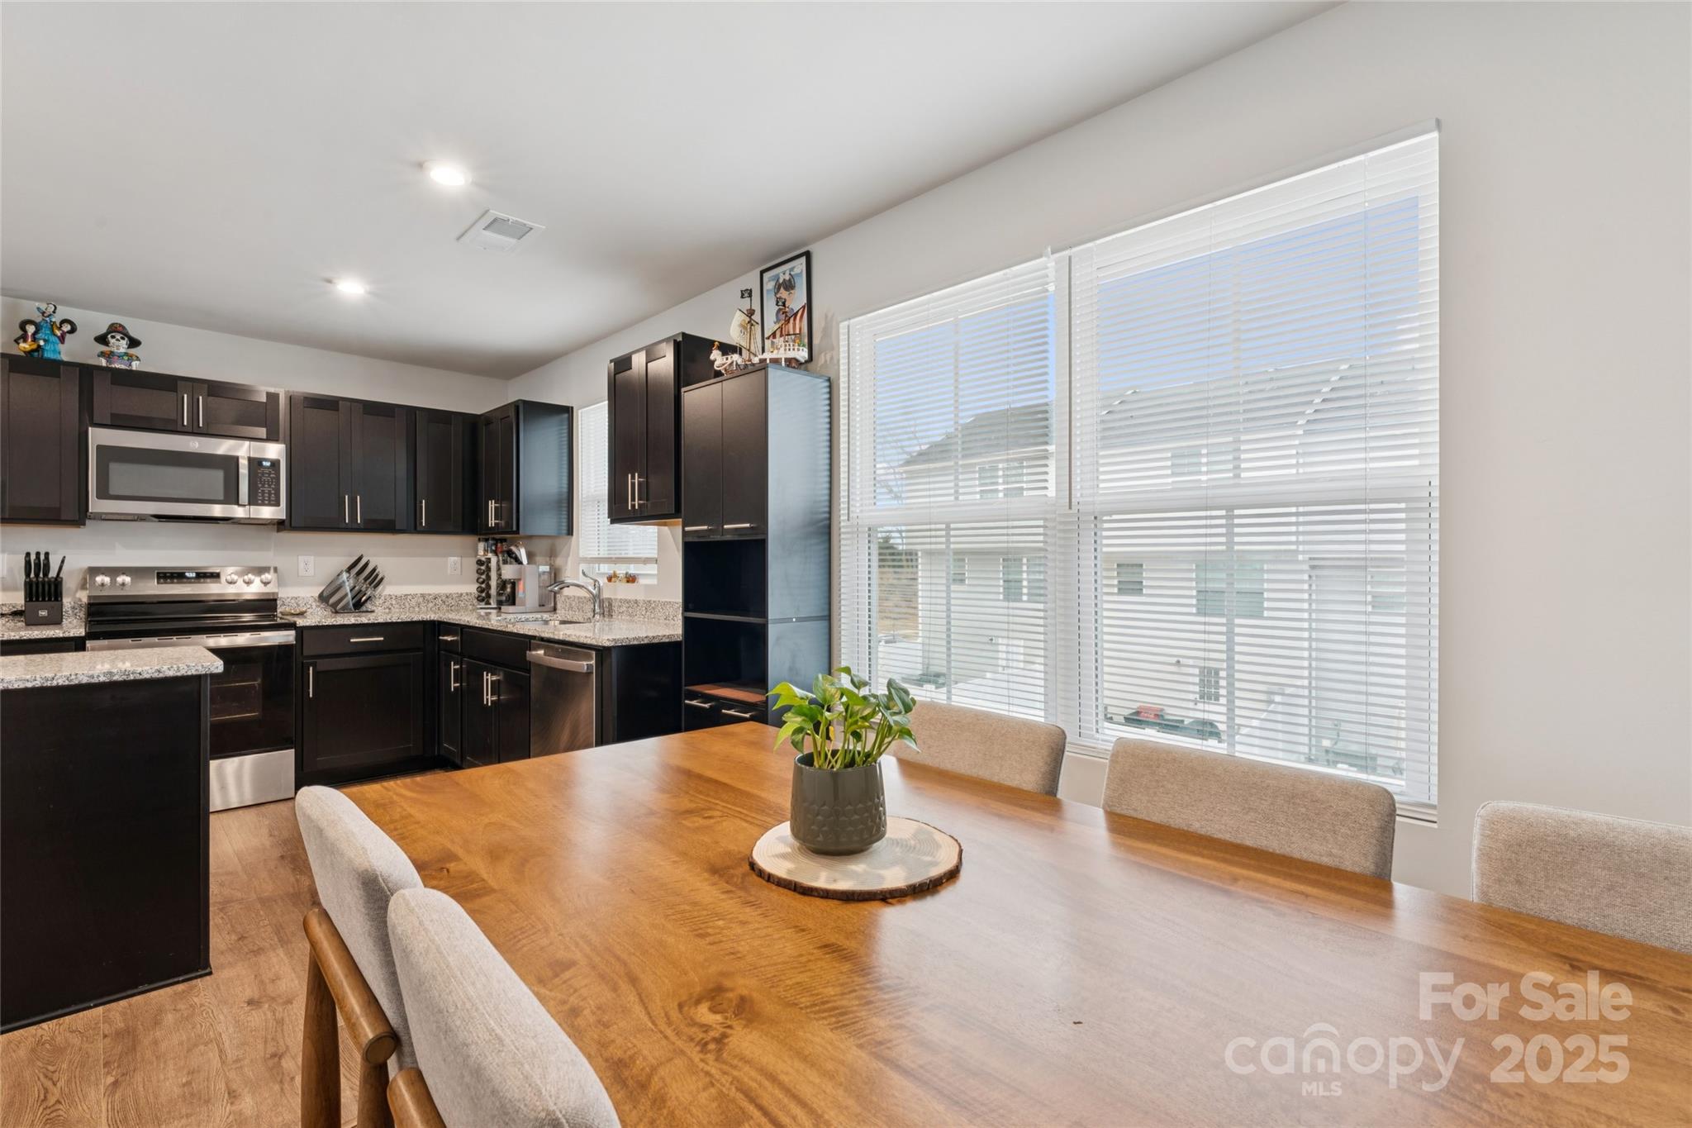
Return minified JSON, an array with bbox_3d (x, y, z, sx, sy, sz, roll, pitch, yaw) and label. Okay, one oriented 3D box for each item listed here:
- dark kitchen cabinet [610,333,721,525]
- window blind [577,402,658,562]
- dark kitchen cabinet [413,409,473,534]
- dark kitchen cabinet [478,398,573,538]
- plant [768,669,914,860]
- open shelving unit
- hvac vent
[{"bbox_3d":[-0.787,-0.562,3.397,0.321,0.765,0.618,0,0,-45],"label":"dark kitchen cabinet"},{"bbox_3d":[-1.255,-0.461,4.130,0.055,0.902,0.902,0,0,-45],"label":"window blind"},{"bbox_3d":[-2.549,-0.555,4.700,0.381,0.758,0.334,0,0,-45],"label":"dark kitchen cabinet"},{"bbox_3d":[-2.010,-0.566,4.660,0.324,0.768,0.685,0,0,-45],"label":"dark kitchen cabinet"},{"bbox_3d":[-0.005,0.285,1.106,0.215,0.268,0.205,0,0,0],"label":"plant"},{"bbox_3d":[-0.369,0.239,2.985,0.304,1.901,0.558,0,0,-45],"label":"open shelving unit"},{"bbox_3d":[-1.312,-1.258,2.859,0.204,0.020,0.350,0,0,-45],"label":"hvac vent"}]

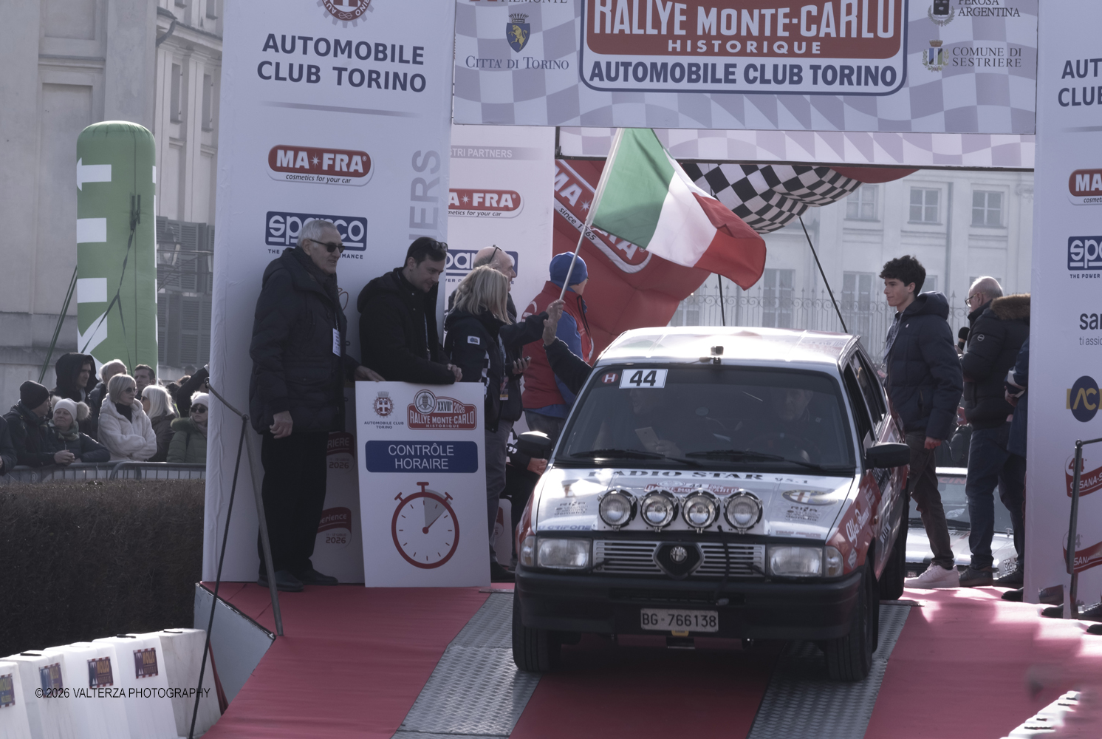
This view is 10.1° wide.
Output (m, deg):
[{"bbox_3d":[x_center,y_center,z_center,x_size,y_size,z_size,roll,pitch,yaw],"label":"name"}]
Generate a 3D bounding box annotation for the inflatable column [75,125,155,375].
[{"bbox_3d":[-3.519,-0.176,50.500,0.660,3.700,0.660,2,-1,0],"label":"inflatable column"}]

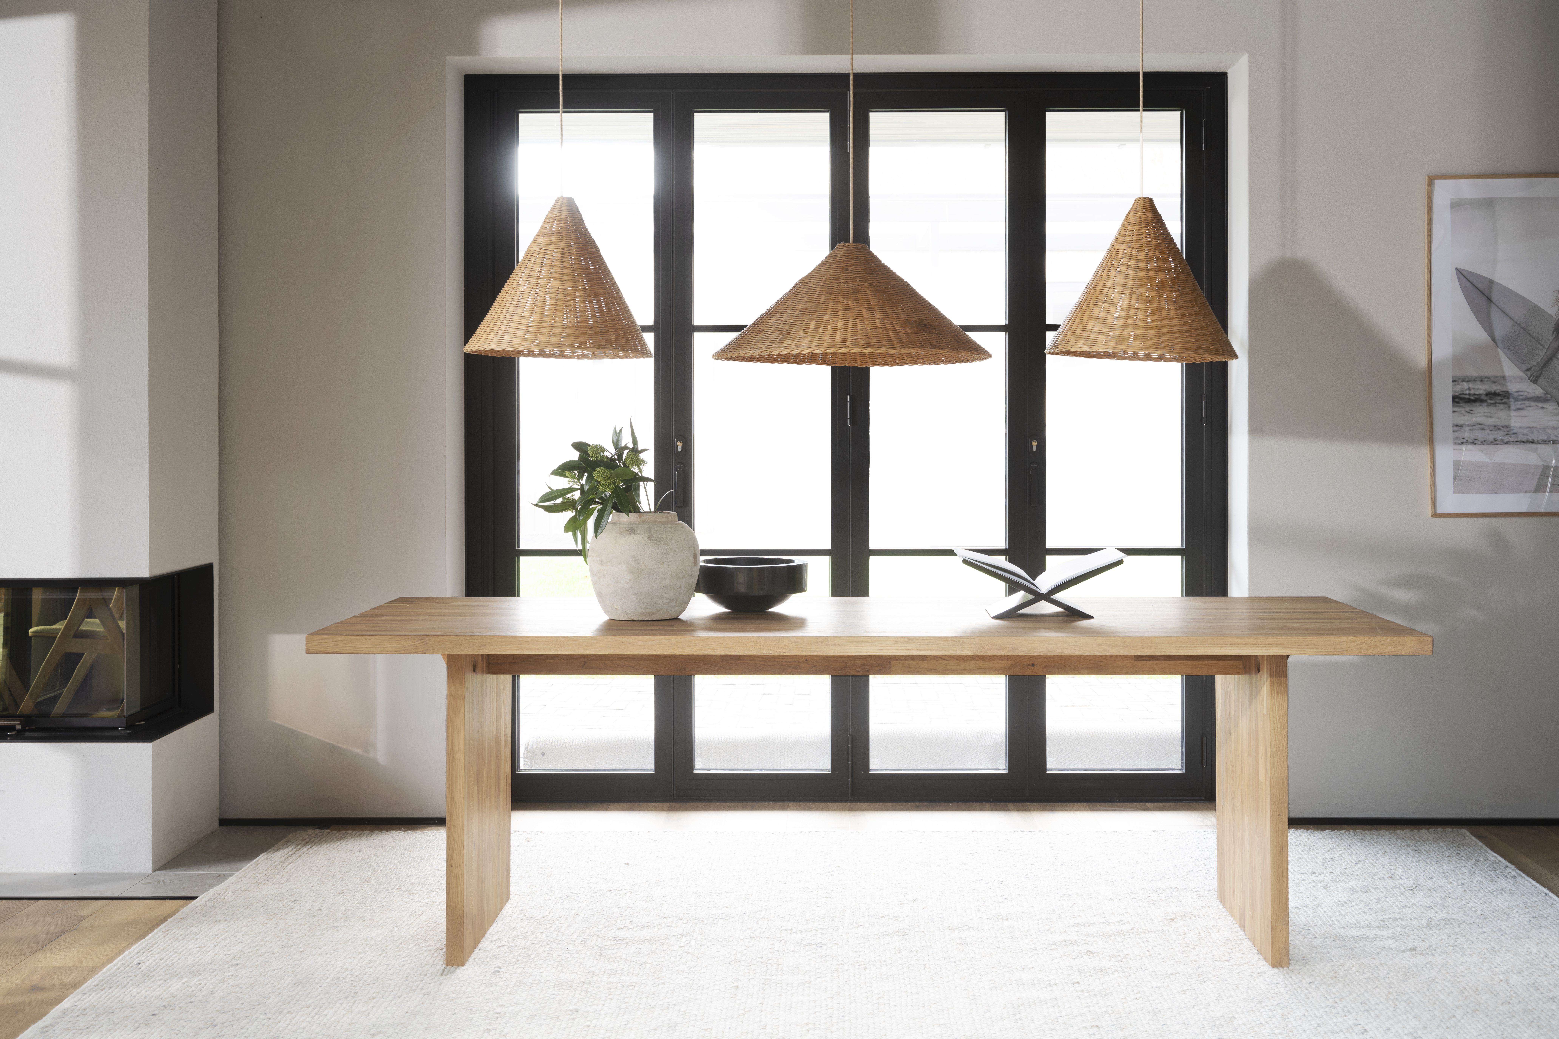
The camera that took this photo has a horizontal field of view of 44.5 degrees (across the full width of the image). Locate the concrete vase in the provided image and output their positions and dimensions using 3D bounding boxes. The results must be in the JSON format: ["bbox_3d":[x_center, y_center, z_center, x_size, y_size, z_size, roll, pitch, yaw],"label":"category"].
[{"bbox_3d":[-0.315,0.106,4.471,0.262,0.247,0.262,0,3,2],"label":"concrete vase"}]

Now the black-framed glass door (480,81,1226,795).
[{"bbox_3d":[0.208,-0.251,6.091,2.400,2.310,0.080,0,3,2],"label":"black-framed glass door"}]

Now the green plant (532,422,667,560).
[{"bbox_3d":[-0.412,-0.065,4.430,0.320,0.330,0.290,0,3,2],"label":"green plant"}]

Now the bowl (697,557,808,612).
[{"bbox_3d":[-0.071,0.161,4.636,0.284,0.120,0.284,0,3,0],"label":"bowl"}]

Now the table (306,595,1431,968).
[{"bbox_3d":[0.199,0.603,4.524,2.400,0.755,0.890,0,3,2],"label":"table"}]

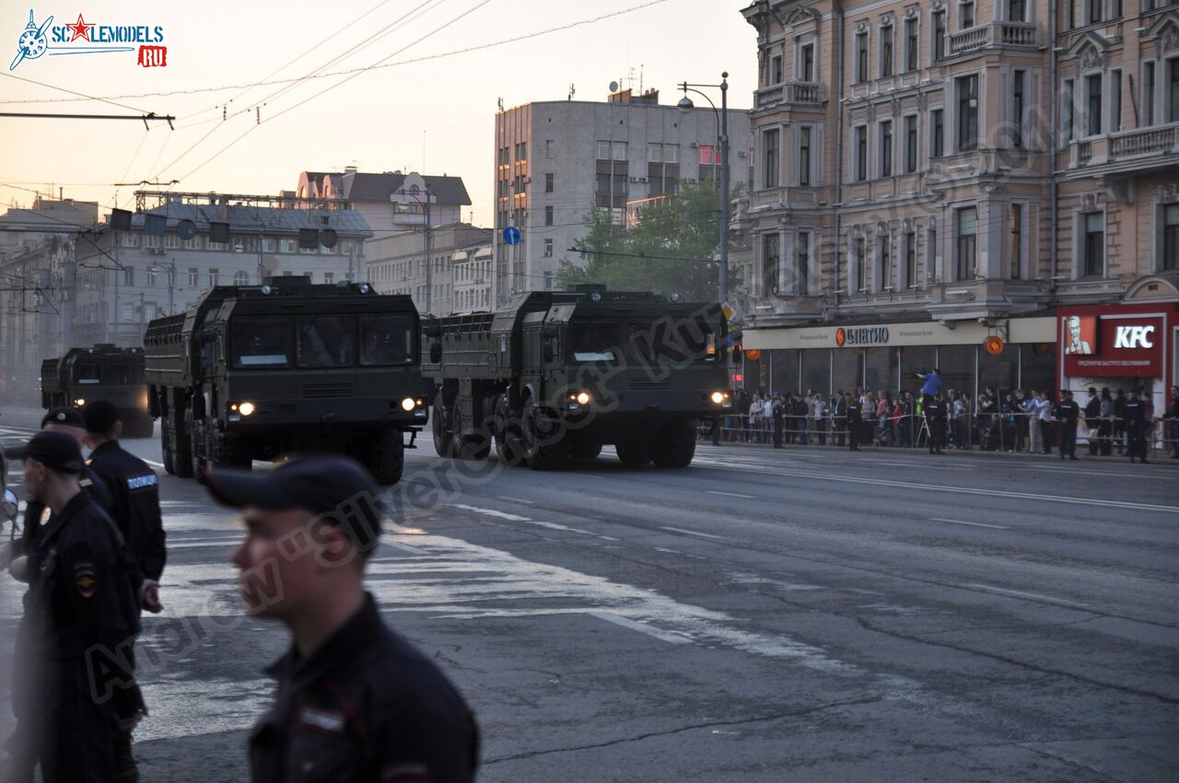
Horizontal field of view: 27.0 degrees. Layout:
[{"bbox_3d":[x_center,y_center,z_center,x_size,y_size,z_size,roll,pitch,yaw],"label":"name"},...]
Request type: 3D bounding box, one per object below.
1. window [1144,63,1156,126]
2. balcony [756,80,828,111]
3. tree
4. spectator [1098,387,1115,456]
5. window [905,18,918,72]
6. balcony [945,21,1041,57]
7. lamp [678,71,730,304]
[{"bbox_3d":[16.502,-8.657,71.880,0.200,1.919,0.571,1,0,-19],"label":"window"},{"bbox_3d":[7.540,-10.900,92.200,1.600,1.050,3.050,1,0,-20],"label":"balcony"},{"bbox_3d":[3.002,-4.417,130.000,9.200,13.300,9.600,1,0,-19],"label":"tree"},{"bbox_3d":[13.820,0.817,65.500,0.340,1.770,0.460,0,0,-22],"label":"spectator"},{"bbox_3d":[11.439,-12.172,86.491,0.200,1.823,1.006,1,0,-19],"label":"window"},{"bbox_3d":[12.867,-11.095,78.475,1.666,0.935,3.272,1,0,-19],"label":"balcony"},{"bbox_3d":[4.043,-4.808,87.722,1.950,13.430,0.600,1,0,-19],"label":"lamp"}]

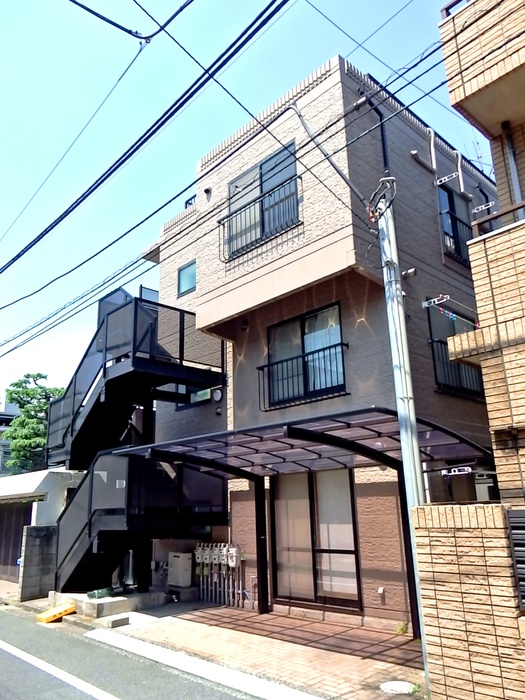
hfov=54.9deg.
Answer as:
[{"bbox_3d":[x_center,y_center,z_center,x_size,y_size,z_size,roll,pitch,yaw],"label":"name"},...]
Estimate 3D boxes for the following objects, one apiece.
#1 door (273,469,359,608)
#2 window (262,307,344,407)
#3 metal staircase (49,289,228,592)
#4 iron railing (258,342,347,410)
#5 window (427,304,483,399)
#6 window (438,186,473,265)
[{"bbox_3d":[0.770,2.877,7.820,1.710,1.970,0.140,-18,-24,42],"label":"door"},{"bbox_3d":[0.712,0.113,8.720,1.700,1.550,0.140,-18,-24,42],"label":"window"},{"bbox_3d":[-2.616,1.505,10.556,3.450,6.400,2.200,-18,-24,42],"label":"metal staircase"},{"bbox_3d":[0.641,0.522,8.535,1.900,0.840,0.190,-18,-24,42],"label":"iron railing"},{"bbox_3d":[3.321,-0.013,8.588,1.620,1.500,0.140,14,-23,-38],"label":"window"},{"bbox_3d":[3.821,-2.360,9.821,1.320,1.560,0.140,14,-23,-38],"label":"window"}]

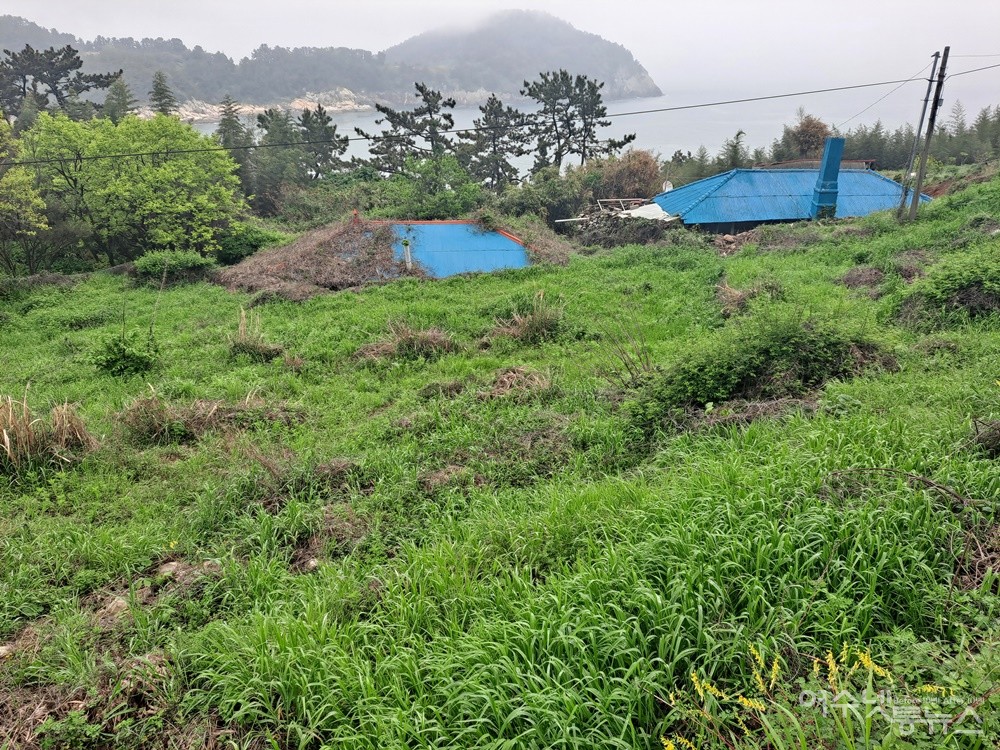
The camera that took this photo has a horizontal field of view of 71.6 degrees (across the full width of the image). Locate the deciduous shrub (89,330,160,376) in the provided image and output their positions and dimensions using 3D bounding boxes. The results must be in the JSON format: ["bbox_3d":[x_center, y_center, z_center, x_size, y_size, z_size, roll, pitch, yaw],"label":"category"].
[{"bbox_3d":[-5.416,-0.310,10.000,0.970,0.620,0.850,0,23,0],"label":"deciduous shrub"}]

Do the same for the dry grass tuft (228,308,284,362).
[{"bbox_3d":[-3.688,-0.598,10.500,0.780,0.740,0.680,0,23,0],"label":"dry grass tuft"}]

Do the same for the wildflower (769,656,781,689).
[{"bbox_3d":[0.891,0.966,2.250,0.038,0.105,0.045,0,23,0],"label":"wildflower"}]

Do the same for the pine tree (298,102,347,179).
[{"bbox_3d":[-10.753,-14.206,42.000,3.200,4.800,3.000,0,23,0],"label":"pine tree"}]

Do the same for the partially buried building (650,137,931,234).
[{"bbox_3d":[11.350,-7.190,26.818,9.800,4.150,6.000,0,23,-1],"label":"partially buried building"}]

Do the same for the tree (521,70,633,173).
[{"bbox_3d":[4.414,-14.626,40.000,6.300,6.000,5.000,0,23,0],"label":"tree"}]

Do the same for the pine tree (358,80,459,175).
[{"bbox_3d":[-4.855,-12.287,36.195,5.200,6.000,4.800,-3,23,-7],"label":"pine tree"}]

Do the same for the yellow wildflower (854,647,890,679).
[{"bbox_3d":[1.209,0.933,2.250,0.105,0.080,0.060,15,27,32],"label":"yellow wildflower"}]

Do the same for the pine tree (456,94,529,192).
[{"bbox_3d":[-0.389,-11.653,36.156,3.800,6.000,3.800,0,23,-1],"label":"pine tree"}]

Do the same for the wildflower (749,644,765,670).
[{"bbox_3d":[0.844,0.929,2.280,0.052,0.075,0.045,11,25,24],"label":"wildflower"}]

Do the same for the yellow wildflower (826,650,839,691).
[{"bbox_3d":[1.079,0.959,2.250,0.040,0.125,0.050,0,23,0],"label":"yellow wildflower"}]

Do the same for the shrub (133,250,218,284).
[{"bbox_3d":[-11.233,-3.721,24.000,2.900,1.000,1.900,-11,25,-23],"label":"shrub"}]

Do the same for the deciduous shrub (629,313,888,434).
[{"bbox_3d":[2.796,-0.016,7.500,2.750,0.950,1.700,0,23,0],"label":"deciduous shrub"}]

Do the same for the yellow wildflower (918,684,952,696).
[{"bbox_3d":[1.382,1.001,2.200,0.105,0.040,0.040,0,23,0],"label":"yellow wildflower"}]

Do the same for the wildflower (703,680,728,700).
[{"bbox_3d":[0.674,0.988,2.170,0.080,0.050,0.045,0,23,0],"label":"wildflower"}]

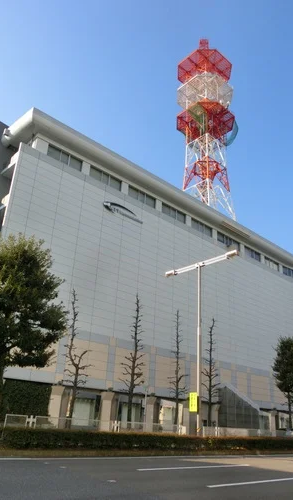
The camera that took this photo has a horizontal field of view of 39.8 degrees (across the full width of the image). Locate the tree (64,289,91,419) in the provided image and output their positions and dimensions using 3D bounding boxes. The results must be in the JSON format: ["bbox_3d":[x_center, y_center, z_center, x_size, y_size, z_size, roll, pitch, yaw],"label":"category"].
[{"bbox_3d":[-4.098,6.847,24.775,1.950,8.809,1.950,22,-30,-37],"label":"tree"}]

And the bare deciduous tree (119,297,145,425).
[{"bbox_3d":[-0.917,7.643,27.566,1.800,9.891,1.800,3,-23,1],"label":"bare deciduous tree"}]

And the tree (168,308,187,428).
[{"bbox_3d":[2.397,9.196,30.205,1.600,9.480,1.600,3,-23,1],"label":"tree"}]

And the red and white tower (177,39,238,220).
[{"bbox_3d":[9.341,-18.147,64.115,8.500,42.510,8.500,22,-30,-37],"label":"red and white tower"}]

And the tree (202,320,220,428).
[{"bbox_3d":[5.205,10.224,32.548,1.650,9.742,1.650,3,-23,1],"label":"tree"}]

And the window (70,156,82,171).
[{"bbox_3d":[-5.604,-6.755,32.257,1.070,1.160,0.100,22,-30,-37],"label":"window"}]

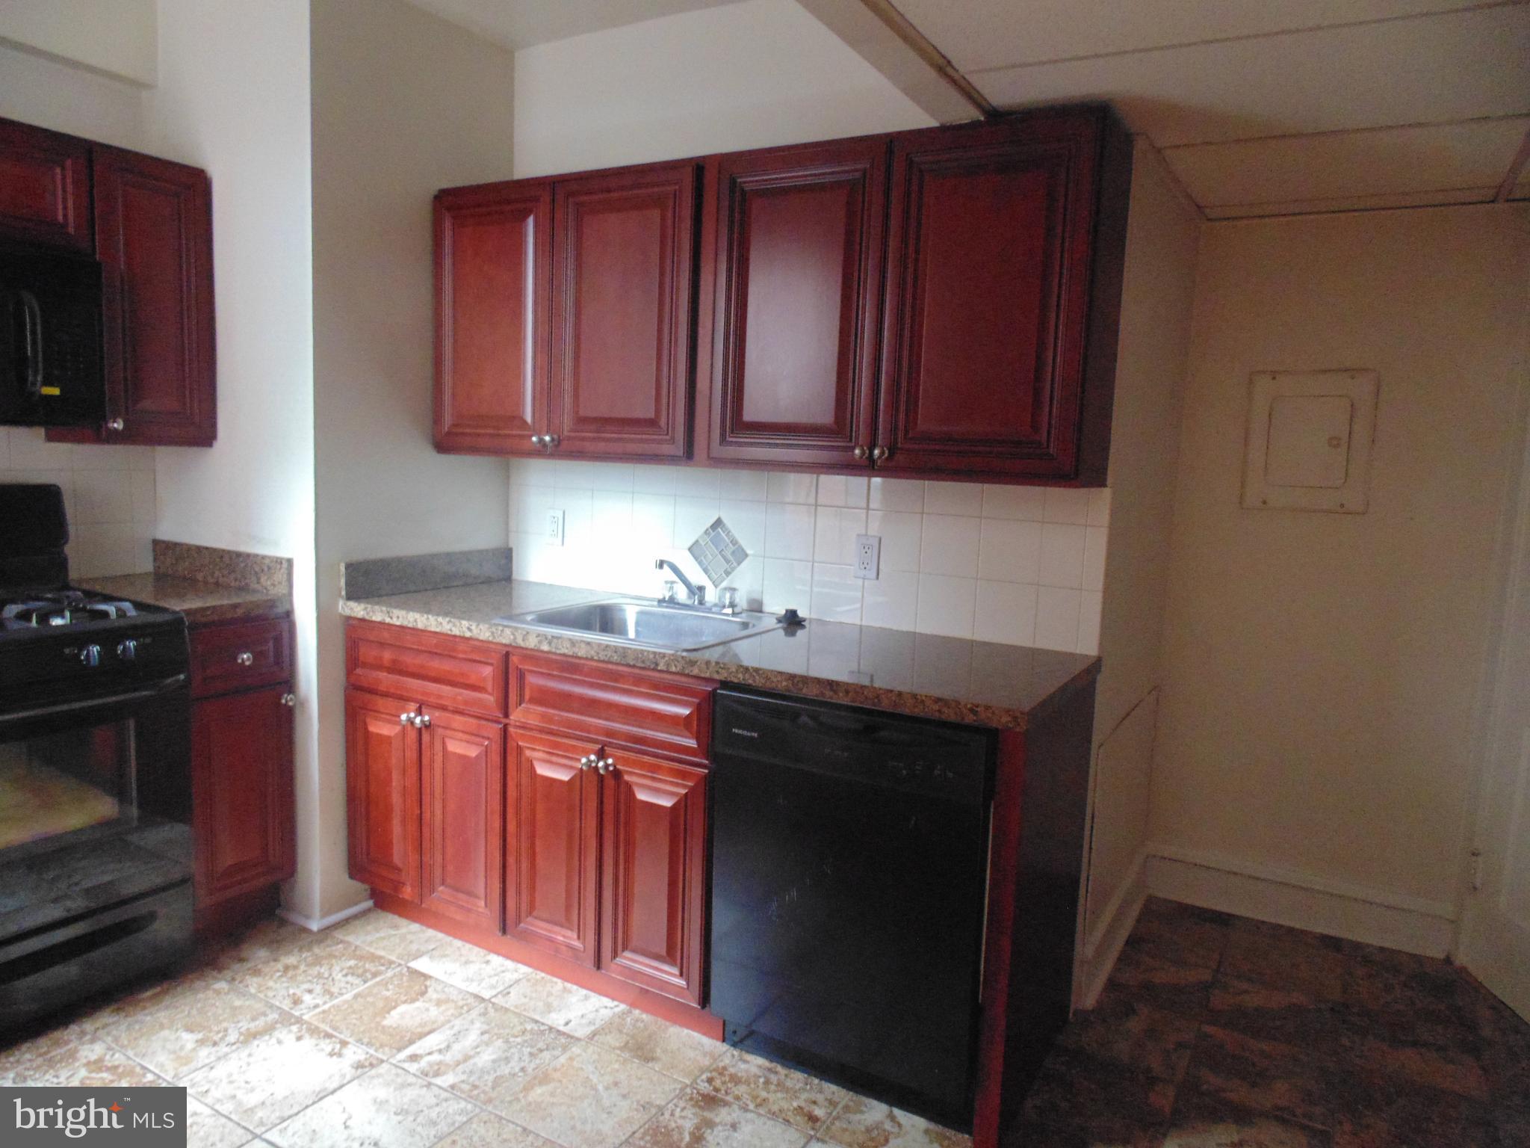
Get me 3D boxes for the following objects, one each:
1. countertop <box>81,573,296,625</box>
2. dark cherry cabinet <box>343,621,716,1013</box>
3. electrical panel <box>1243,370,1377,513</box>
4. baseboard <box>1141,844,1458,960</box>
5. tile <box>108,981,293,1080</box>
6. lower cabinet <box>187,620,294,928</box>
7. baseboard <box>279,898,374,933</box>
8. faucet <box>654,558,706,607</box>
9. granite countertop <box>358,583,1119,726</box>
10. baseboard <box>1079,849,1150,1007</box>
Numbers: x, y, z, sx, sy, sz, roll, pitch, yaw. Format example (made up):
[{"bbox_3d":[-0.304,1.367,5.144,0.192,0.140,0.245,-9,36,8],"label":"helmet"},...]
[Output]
[{"bbox_3d":[-1.645,0.067,2.667,0.657,0.038,0.297,6,7,29],"label":"countertop"},{"bbox_3d":[-0.495,0.557,2.687,1.200,0.820,0.610,6,8,29],"label":"dark cherry cabinet"},{"bbox_3d":[1.585,-0.388,2.843,0.325,0.410,0.030,6,8,26],"label":"electrical panel"},{"bbox_3d":[1.600,0.991,2.954,0.816,0.156,0.020,5,7,25],"label":"baseboard"},{"bbox_3d":[-1.280,1.030,2.218,0.298,0.010,0.291,6,7,30],"label":"tile"},{"bbox_3d":[-1.654,0.517,2.710,0.643,0.869,0.297,6,7,29],"label":"lower cabinet"},{"bbox_3d":[-1.273,0.955,2.818,0.190,0.035,0.200,6,8,29],"label":"baseboard"},{"bbox_3d":[-0.230,0.033,2.648,0.050,0.150,0.235,6,8,29],"label":"faucet"},{"bbox_3d":[-0.184,0.152,2.471,1.870,0.038,0.647,6,7,29],"label":"granite countertop"},{"bbox_3d":[1.018,0.990,2.798,0.030,0.160,0.800,6,8,31],"label":"baseboard"}]

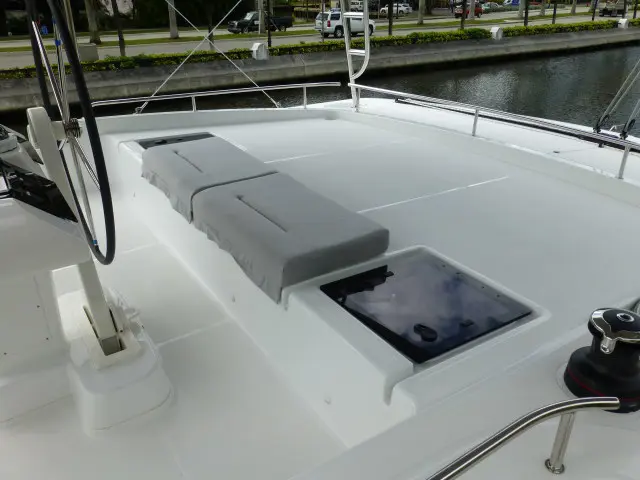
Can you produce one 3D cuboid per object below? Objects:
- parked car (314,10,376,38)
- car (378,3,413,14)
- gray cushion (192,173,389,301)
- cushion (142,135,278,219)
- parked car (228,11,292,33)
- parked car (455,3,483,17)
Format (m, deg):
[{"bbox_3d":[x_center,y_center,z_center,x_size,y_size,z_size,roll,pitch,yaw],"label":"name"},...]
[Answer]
[{"bbox_3d":[2.166,-18.040,41.869,5.130,1.920,2.000,-16,31,-30],"label":"parked car"},{"bbox_3d":[11.530,-34.735,75.082,4.650,1.520,1.830,12,29,21],"label":"car"},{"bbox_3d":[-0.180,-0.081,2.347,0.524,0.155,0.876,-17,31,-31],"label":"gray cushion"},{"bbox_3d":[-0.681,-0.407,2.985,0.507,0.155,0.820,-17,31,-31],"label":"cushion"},{"bbox_3d":[-5.344,-19.932,45.646,5.800,1.900,2.000,-17,32,-32],"label":"parked car"},{"bbox_3d":[20.481,-31.595,68.661,4.400,1.750,1.820,-20,33,-36],"label":"parked car"}]

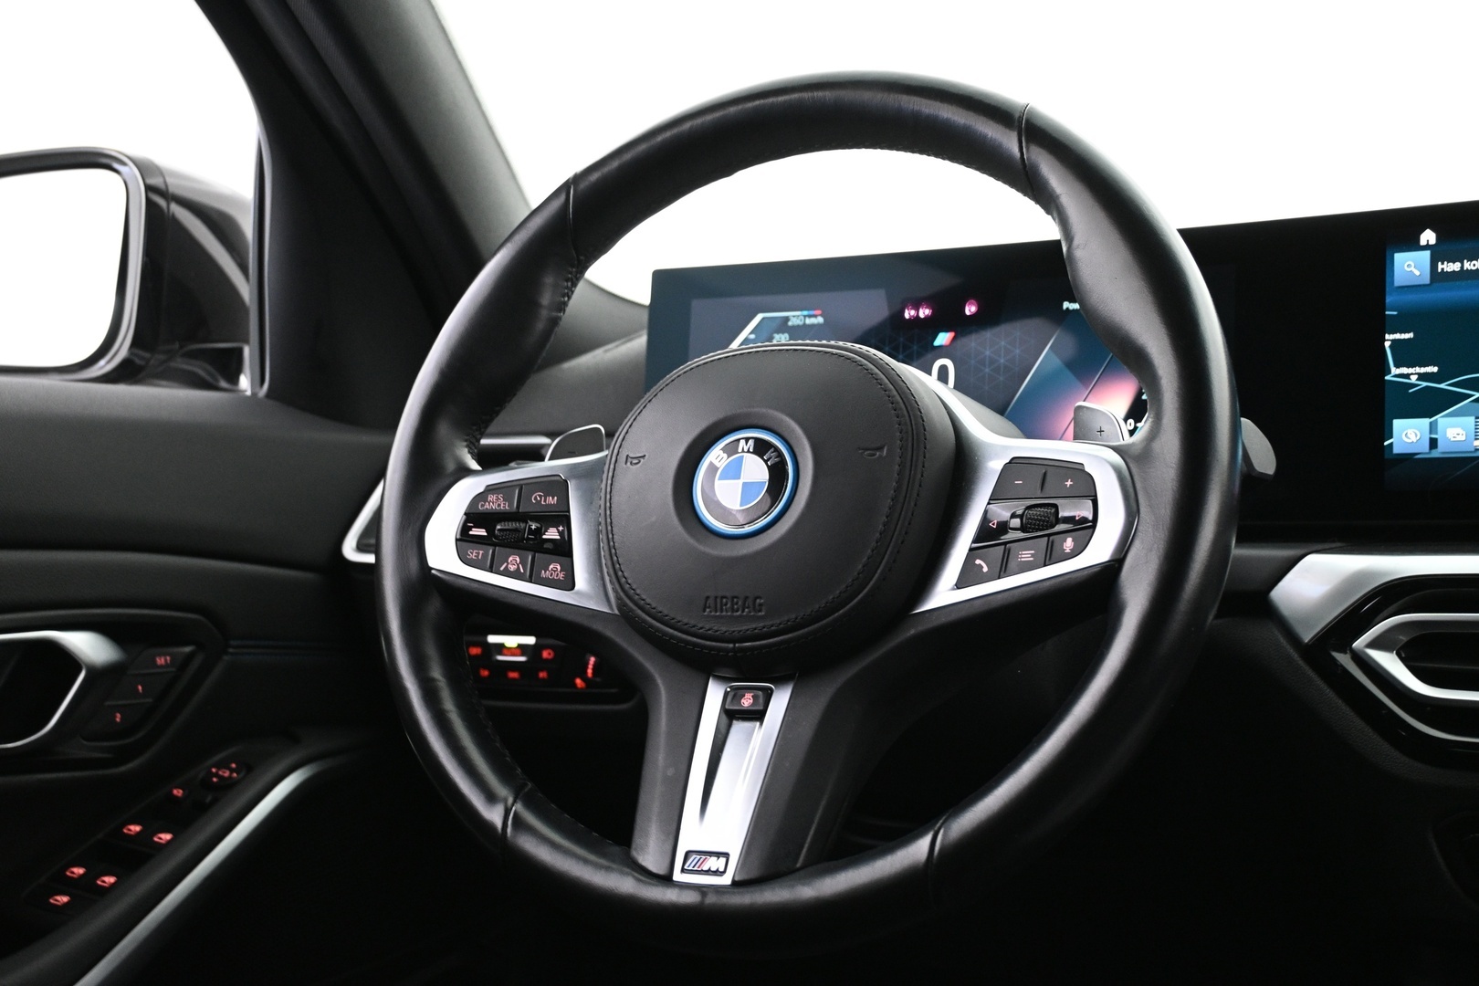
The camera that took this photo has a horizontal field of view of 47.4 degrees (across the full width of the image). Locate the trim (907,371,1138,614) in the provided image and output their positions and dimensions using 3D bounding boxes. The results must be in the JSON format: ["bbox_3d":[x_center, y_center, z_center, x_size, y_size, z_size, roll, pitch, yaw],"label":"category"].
[{"bbox_3d":[0.106,-0.006,0.647,0.113,0.114,0.019,-6,-31,35],"label":"trim"}]

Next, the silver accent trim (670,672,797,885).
[{"bbox_3d":[-0.001,0.111,0.645,0.036,0.086,0.013,-2,-34,25],"label":"silver accent trim"}]

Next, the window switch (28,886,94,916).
[{"bbox_3d":[-0.310,0.186,0.770,0.037,0.008,0.013,7,25,24],"label":"window switch"}]

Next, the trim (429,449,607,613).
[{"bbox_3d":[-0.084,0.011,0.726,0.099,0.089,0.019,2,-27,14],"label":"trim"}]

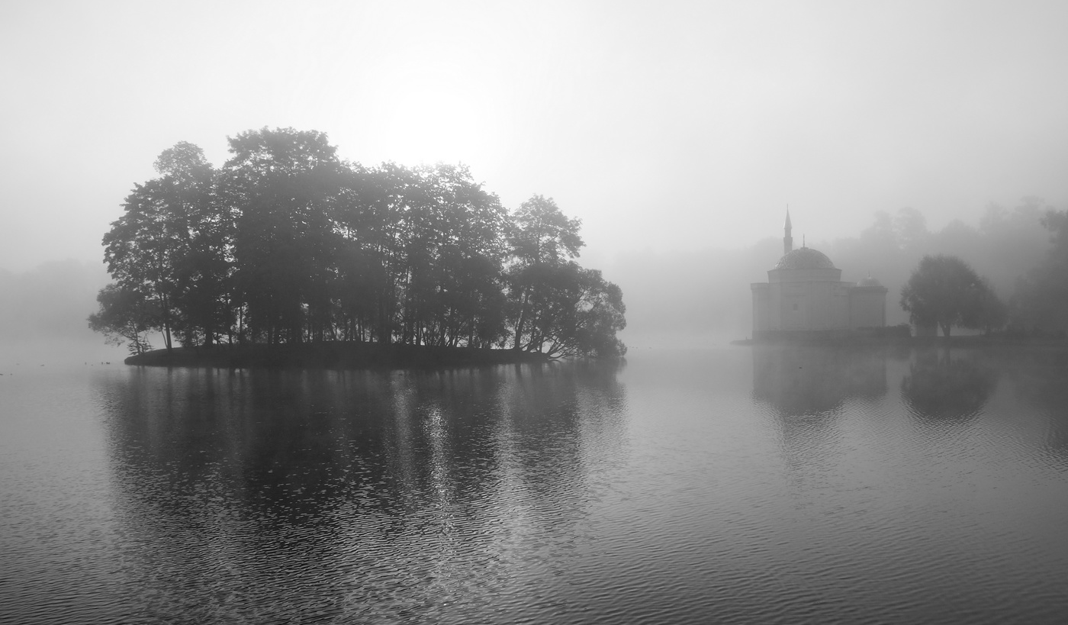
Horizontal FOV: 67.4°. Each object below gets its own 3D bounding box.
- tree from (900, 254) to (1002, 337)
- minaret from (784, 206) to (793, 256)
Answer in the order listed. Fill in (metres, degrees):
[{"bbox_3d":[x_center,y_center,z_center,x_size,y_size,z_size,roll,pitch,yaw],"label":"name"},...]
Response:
[{"bbox_3d":[63.030,-2.580,121.000,15.300,12.500,14.000,-1,-1,27],"label":"tree"},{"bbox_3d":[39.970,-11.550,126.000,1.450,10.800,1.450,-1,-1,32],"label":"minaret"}]

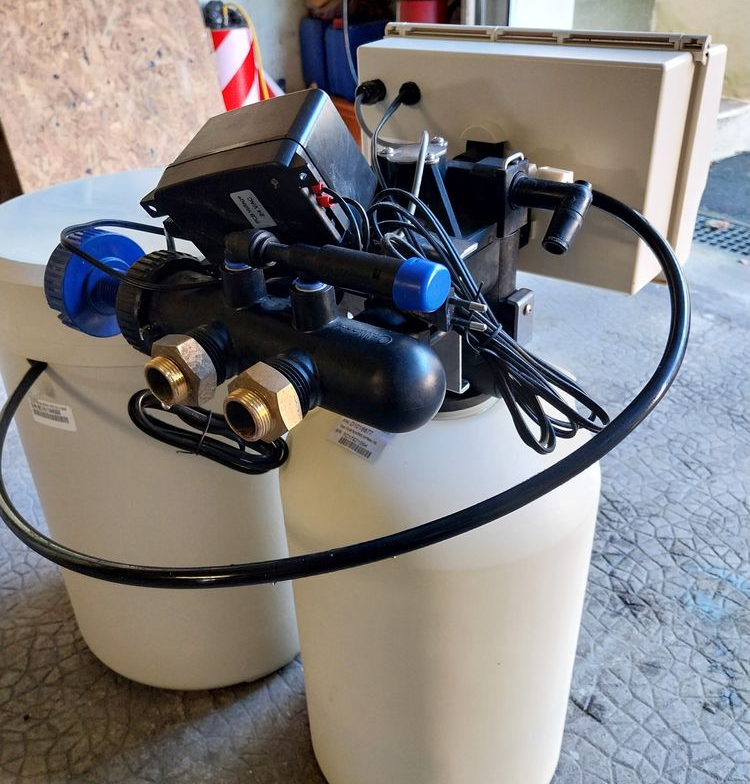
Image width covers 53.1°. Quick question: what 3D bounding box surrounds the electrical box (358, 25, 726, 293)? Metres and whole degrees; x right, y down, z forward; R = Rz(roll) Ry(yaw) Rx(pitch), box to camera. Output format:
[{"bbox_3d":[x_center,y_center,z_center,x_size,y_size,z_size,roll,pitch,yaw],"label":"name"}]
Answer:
[{"bbox_3d":[0.111,-0.186,0.580,0.251,0.165,0.089,22,40,34],"label":"electrical box"}]

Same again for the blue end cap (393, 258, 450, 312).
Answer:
[{"bbox_3d":[0.022,-0.051,0.363,0.018,0.025,0.025,22,39,34],"label":"blue end cap"}]

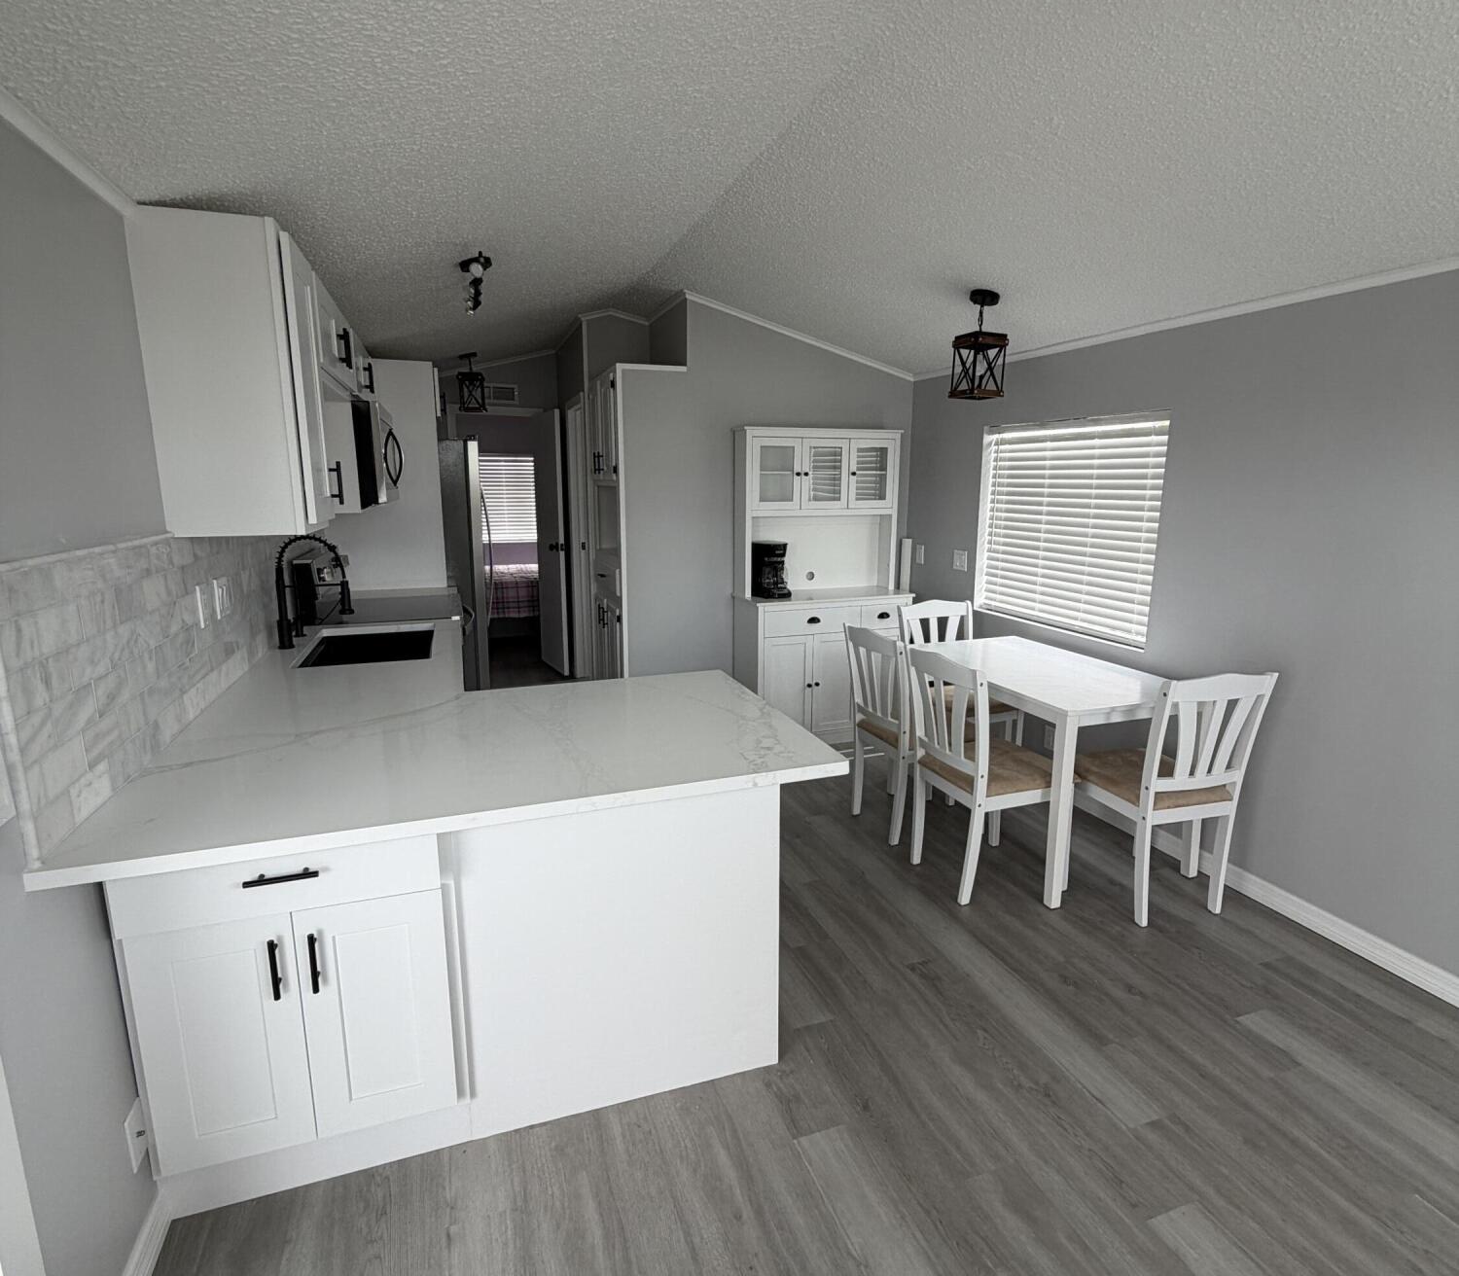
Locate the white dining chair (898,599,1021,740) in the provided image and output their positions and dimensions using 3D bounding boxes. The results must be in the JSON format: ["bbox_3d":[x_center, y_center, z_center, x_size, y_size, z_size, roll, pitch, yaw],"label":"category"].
[{"bbox_3d":[1.144,0.295,3.893,0.420,0.895,0.475,-4,12,-15],"label":"white dining chair"}]

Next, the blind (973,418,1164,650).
[{"bbox_3d":[1.573,-0.531,3.735,0.060,0.960,1.160,-4,12,-18],"label":"blind"}]

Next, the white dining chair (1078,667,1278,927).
[{"bbox_3d":[1.530,0.506,2.841,0.430,0.895,0.475,-3,12,-13],"label":"white dining chair"}]

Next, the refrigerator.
[{"bbox_3d":[-1.889,-0.322,4.872,0.810,1.755,0.840,-4,12,-18],"label":"refrigerator"}]

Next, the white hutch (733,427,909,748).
[{"bbox_3d":[0.533,-0.278,4.514,0.976,1.785,0.439,-4,12,-19],"label":"white hutch"}]

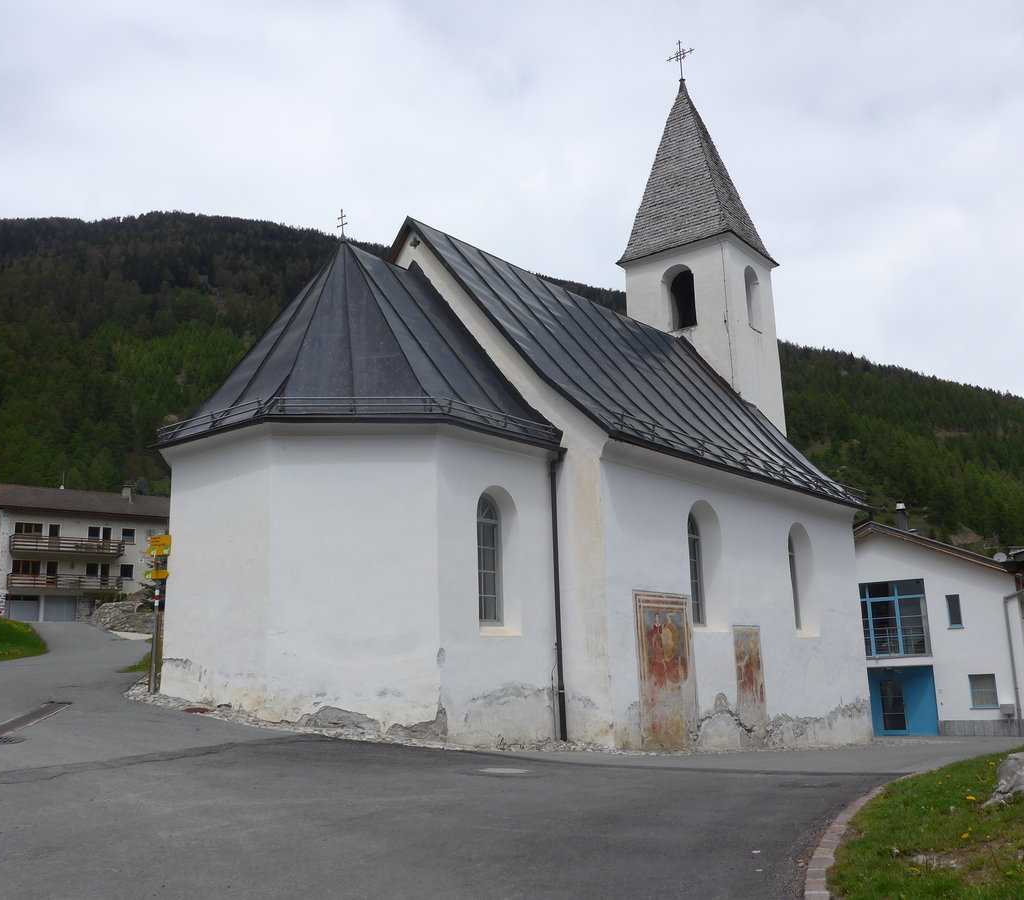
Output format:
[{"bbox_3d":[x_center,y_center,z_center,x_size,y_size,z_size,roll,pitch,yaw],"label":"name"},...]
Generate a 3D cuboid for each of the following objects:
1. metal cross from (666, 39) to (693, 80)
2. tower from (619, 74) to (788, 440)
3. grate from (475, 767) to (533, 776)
[{"bbox_3d":[4.781,-10.815,27.957,0.831,1.233,0.060,-10,-15,34],"label":"metal cross"},{"bbox_3d":[5.005,-1.794,25.923,3.226,17.268,2.842,-11,-16,37],"label":"tower"},{"bbox_3d":[-0.072,3.344,10.392,0.610,0.050,0.610,3,-12,1],"label":"grate"}]

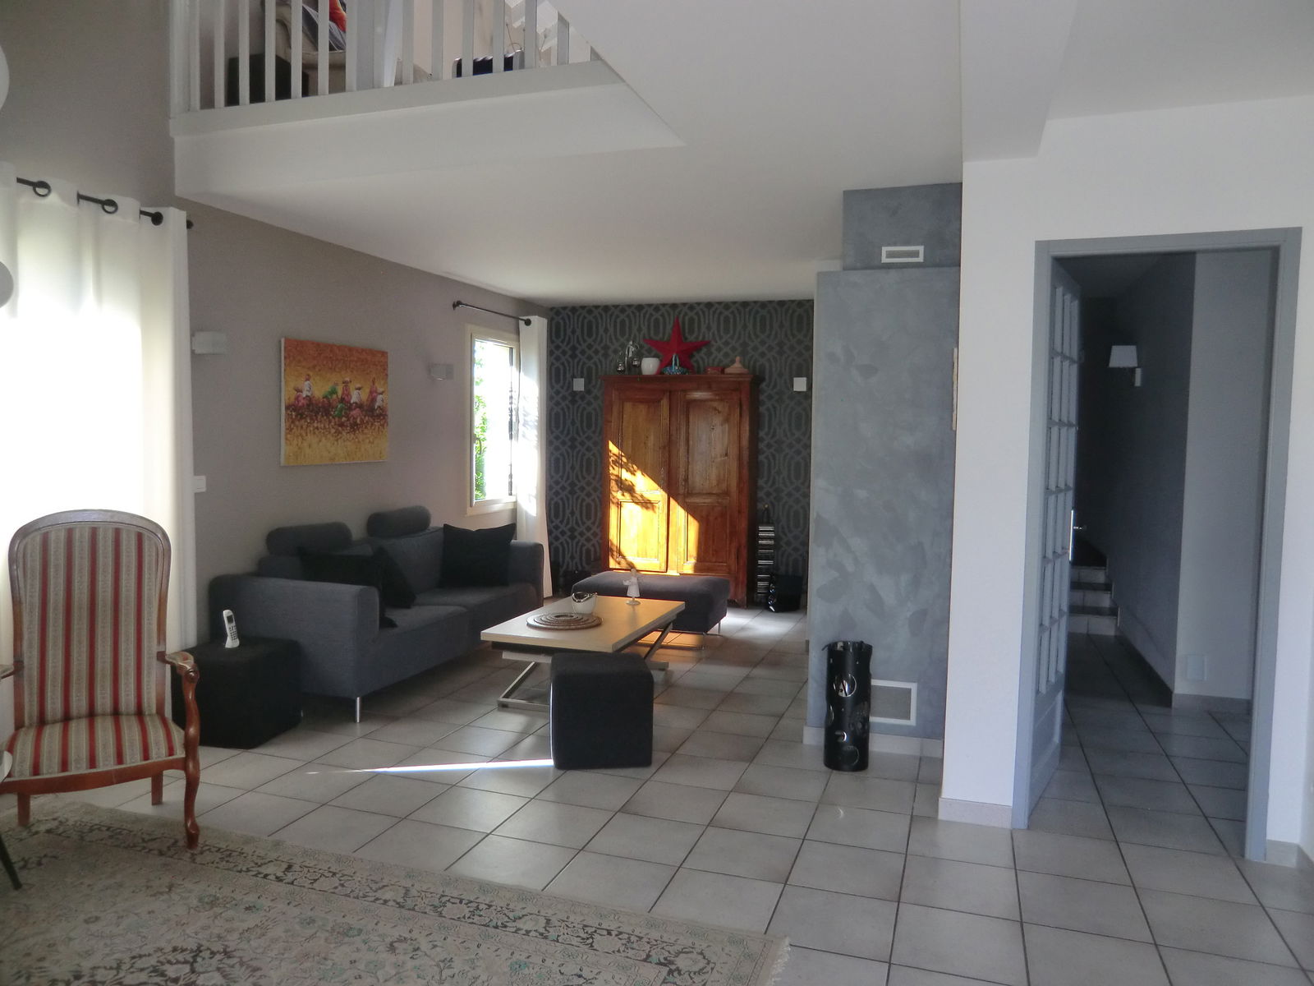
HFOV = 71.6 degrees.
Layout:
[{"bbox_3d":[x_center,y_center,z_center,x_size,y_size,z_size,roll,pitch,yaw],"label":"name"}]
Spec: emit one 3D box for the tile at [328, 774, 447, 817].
[{"bbox_3d":[-1.004,1.154,3.461,0.337,0.010,0.337,2,3,18],"label":"tile"}]

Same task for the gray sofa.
[{"bbox_3d":[-1.511,0.576,5.368,0.904,0.910,1.968,2,3,18],"label":"gray sofa"}]

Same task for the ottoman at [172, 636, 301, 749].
[{"bbox_3d":[-1.896,0.890,4.131,0.394,0.399,0.394,2,3,9],"label":"ottoman"}]

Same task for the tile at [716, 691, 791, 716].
[{"bbox_3d":[0.517,1.112,4.777,0.337,0.010,0.337,2,3,18],"label":"tile"}]

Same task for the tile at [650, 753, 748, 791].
[{"bbox_3d":[0.183,1.166,3.816,0.338,0.010,0.338,2,3,18],"label":"tile"}]

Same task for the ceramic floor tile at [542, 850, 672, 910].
[{"bbox_3d":[-0.142,1.210,2.831,0.337,0.010,0.337,2,3,18],"label":"ceramic floor tile"}]

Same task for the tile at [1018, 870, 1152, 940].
[{"bbox_3d":[1.271,1.239,2.731,0.338,0.010,0.338,2,3,18],"label":"tile"}]

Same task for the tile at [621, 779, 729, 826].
[{"bbox_3d":[0.077,1.178,3.472,0.337,0.010,0.337,2,3,18],"label":"tile"}]

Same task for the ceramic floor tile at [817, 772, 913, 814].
[{"bbox_3d":[0.837,1.182,3.587,0.337,0.010,0.337,2,3,18],"label":"ceramic floor tile"}]

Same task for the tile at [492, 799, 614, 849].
[{"bbox_3d":[-0.360,1.184,3.260,0.337,0.010,0.337,2,3,18],"label":"tile"}]

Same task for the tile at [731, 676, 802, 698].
[{"bbox_3d":[0.616,1.091,5.074,0.337,0.010,0.337,2,3,18],"label":"tile"}]

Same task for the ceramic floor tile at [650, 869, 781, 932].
[{"bbox_3d":[0.181,1.211,2.705,0.337,0.010,0.337,2,3,18],"label":"ceramic floor tile"}]

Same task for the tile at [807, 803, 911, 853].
[{"bbox_3d":[0.720,1.192,3.236,0.337,0.010,0.337,2,3,18],"label":"tile"}]

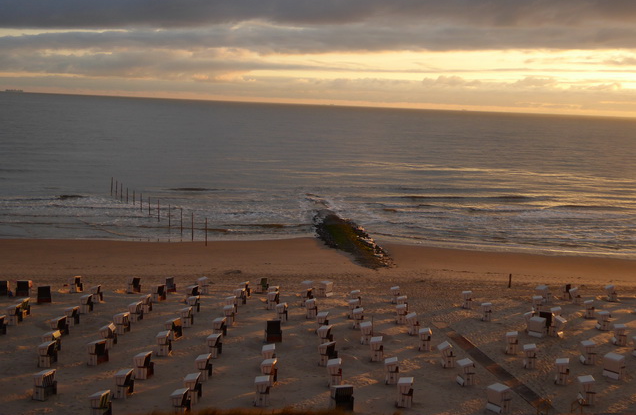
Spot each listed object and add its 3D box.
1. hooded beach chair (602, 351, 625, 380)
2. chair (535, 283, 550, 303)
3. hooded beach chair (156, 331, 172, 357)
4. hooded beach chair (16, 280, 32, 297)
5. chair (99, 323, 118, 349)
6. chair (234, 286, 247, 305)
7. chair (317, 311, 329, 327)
[{"bbox_3d":[21.682,11.656,59.195,0.951,1.620,1.210,-3,9,-37],"label":"hooded beach chair"},{"bbox_3d":[23.772,9.154,85.682,1.220,1.590,0.930,8,9,38],"label":"chair"},{"bbox_3d":[-11.760,10.339,61.628,0.899,1.620,1.210,3,7,3],"label":"hooded beach chair"},{"bbox_3d":[-29.993,8.161,82.548,1.210,1.620,0.956,3,7,2],"label":"hooded beach chair"},{"bbox_3d":[-17.002,10.342,65.446,1.000,1.650,1.170,4,7,11],"label":"chair"},{"bbox_3d":[-7.682,8.883,79.979,0.950,1.600,1.200,4,8,14],"label":"chair"},{"bbox_3d":[0.417,10.069,70.803,0.867,1.620,1.210,4,7,10],"label":"chair"}]

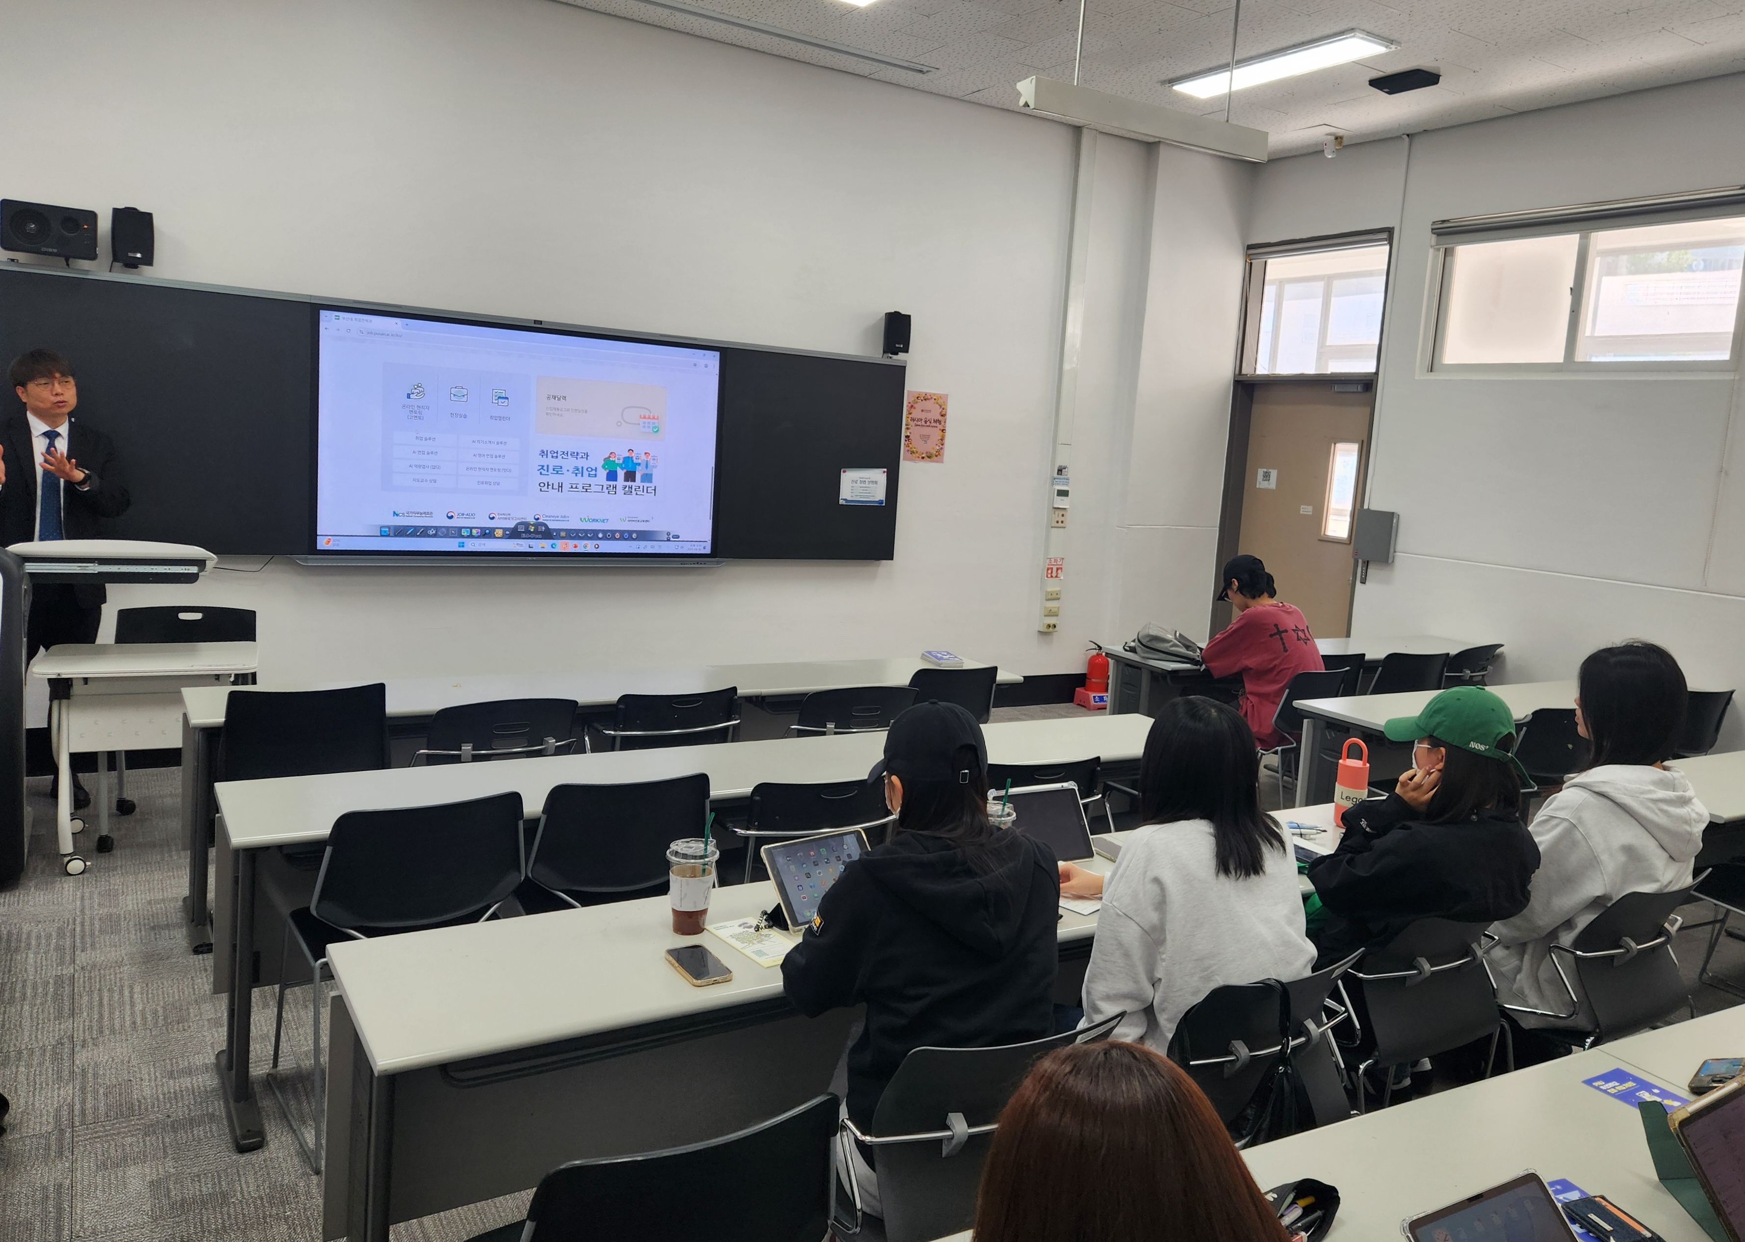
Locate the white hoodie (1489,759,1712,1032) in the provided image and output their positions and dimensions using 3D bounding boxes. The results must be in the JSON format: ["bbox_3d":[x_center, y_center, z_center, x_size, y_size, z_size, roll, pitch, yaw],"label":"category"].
[{"bbox_3d":[1.685,0.619,2.808,0.520,0.600,0.480,-2,10,-33],"label":"white hoodie"}]

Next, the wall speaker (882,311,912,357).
[{"bbox_3d":[0.138,-1.612,6.498,0.135,0.238,0.125,2,9,-15],"label":"wall speaker"}]

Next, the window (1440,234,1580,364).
[{"bbox_3d":[3.487,-1.747,6.346,0.060,0.680,0.720,-1,10,-31],"label":"window"}]

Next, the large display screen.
[{"bbox_3d":[-1.666,-0.859,5.659,1.930,1.090,0.090,-1,10,-31],"label":"large display screen"}]

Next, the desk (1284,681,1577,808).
[{"bbox_3d":[2.813,0.710,5.158,2.350,0.735,0.450,-1,10,-29],"label":"desk"}]

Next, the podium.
[{"bbox_3d":[-2.626,0.296,4.158,0.680,1.100,0.580,-1,10,-31],"label":"podium"}]

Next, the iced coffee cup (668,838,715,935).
[{"bbox_3d":[-0.333,0.491,2.138,0.097,0.165,0.097,4,9,-1],"label":"iced coffee cup"}]

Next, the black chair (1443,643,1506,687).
[{"bbox_3d":[3.065,0.516,6.427,0.520,0.800,0.550,-3,11,-39],"label":"black chair"}]

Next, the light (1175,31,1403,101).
[{"bbox_3d":[1.966,-2.716,5.708,0.320,0.060,1.190,-2,10,-31],"label":"light"}]

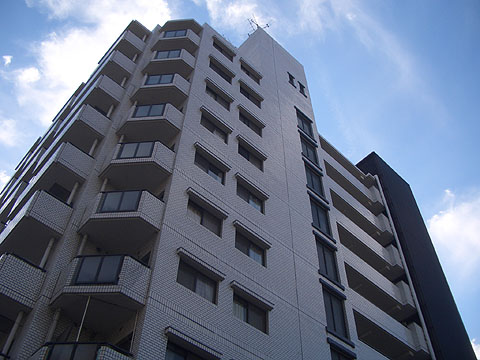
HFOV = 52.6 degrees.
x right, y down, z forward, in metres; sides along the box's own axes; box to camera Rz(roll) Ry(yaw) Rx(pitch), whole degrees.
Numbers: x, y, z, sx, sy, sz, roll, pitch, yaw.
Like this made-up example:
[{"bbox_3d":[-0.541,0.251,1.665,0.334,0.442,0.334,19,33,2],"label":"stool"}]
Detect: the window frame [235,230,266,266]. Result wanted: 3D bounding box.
[{"bbox_3d":[0.348,2.461,17.380,1.530,0.970,0.150,37,-60,-25],"label":"window frame"}]

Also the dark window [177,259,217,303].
[{"bbox_3d":[-1.244,2.988,14.281,1.504,1.000,0.150,37,-60,-24],"label":"dark window"}]

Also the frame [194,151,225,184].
[{"bbox_3d":[-1.150,-0.465,18.712,1.504,1.000,0.150,37,-60,-24],"label":"frame"}]

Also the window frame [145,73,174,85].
[{"bbox_3d":[-3.529,-4.453,21.308,1.100,0.950,0.100,-1,-52,2],"label":"window frame"}]

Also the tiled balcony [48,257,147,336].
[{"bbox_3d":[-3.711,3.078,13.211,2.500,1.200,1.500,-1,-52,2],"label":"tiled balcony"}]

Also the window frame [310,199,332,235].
[{"bbox_3d":[3.818,1.807,23.327,1.380,1.880,0.180,37,-60,-25],"label":"window frame"}]

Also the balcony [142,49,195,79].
[{"bbox_3d":[-3.481,-5.673,24.197,2.500,1.200,1.200,-1,-52,2],"label":"balcony"}]

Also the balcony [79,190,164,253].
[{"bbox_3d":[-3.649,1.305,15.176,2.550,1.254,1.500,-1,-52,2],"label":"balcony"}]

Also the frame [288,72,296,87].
[{"bbox_3d":[3.536,-6.891,33.449,0.700,1.400,0.150,37,-60,-25],"label":"frame"}]

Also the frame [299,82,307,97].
[{"bbox_3d":[4.427,-6.327,34.187,0.620,1.350,0.150,37,-60,-24],"label":"frame"}]

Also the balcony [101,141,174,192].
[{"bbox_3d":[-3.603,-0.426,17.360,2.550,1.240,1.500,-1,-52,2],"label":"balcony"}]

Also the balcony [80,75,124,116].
[{"bbox_3d":[-6.213,-3.766,22.179,1.200,1.200,1.300,37,-60,-24],"label":"balcony"}]

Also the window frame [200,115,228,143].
[{"bbox_3d":[-1.103,-2.191,20.928,1.504,1.000,0.150,37,-60,-24],"label":"window frame"}]

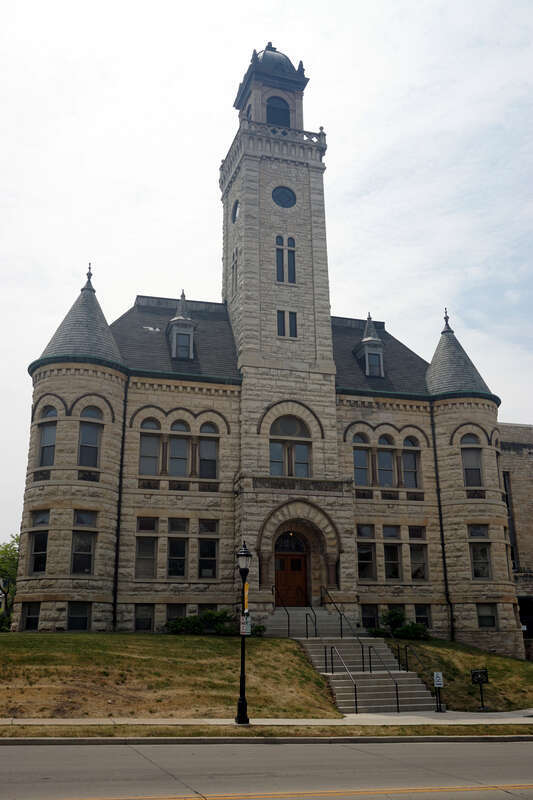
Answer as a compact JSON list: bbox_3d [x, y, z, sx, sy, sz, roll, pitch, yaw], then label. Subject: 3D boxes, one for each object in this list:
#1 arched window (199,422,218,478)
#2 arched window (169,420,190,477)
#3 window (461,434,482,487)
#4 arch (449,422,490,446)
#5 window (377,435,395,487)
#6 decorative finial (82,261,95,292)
[{"bbox_3d":[-2.409,2.116,31.887,0.852,2.484,0.250,5,-18,-16],"label":"arched window"},{"bbox_3d":[-3.614,2.014,31.546,0.893,2.449,0.250,5,-18,-16],"label":"arched window"},{"bbox_3d":[9.332,2.718,34.246,0.920,2.497,0.250,1,-18,-4],"label":"window"},{"bbox_3d":[9.673,1.624,35.876,1.850,1.070,0.400,0,-17,-3],"label":"arch"},{"bbox_3d":[5.419,2.741,34.113,0.812,2.476,0.250,5,-18,-16],"label":"window"},{"bbox_3d":[-7.830,-5.460,33.510,0.500,1.416,0.500,5,-18,-16],"label":"decorative finial"}]

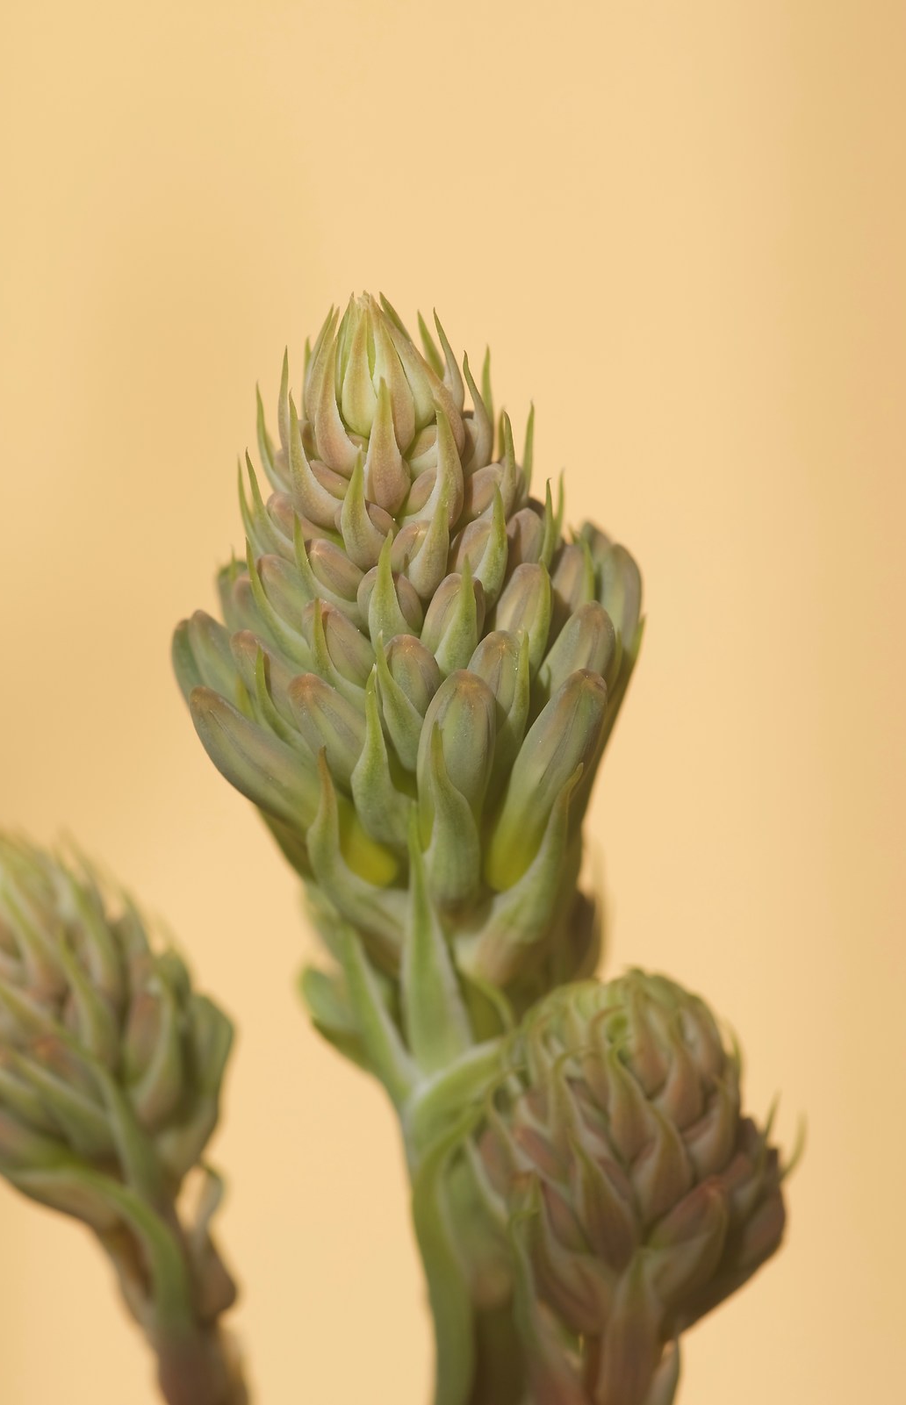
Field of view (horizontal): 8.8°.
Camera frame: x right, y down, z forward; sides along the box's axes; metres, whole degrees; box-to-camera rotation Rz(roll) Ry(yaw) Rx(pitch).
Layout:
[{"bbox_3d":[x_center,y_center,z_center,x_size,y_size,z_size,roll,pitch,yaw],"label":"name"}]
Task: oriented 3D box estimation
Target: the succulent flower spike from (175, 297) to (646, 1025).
[{"bbox_3d":[-0.003,-0.004,0.480,0.038,0.061,0.038,-7,15,0],"label":"succulent flower spike"}]

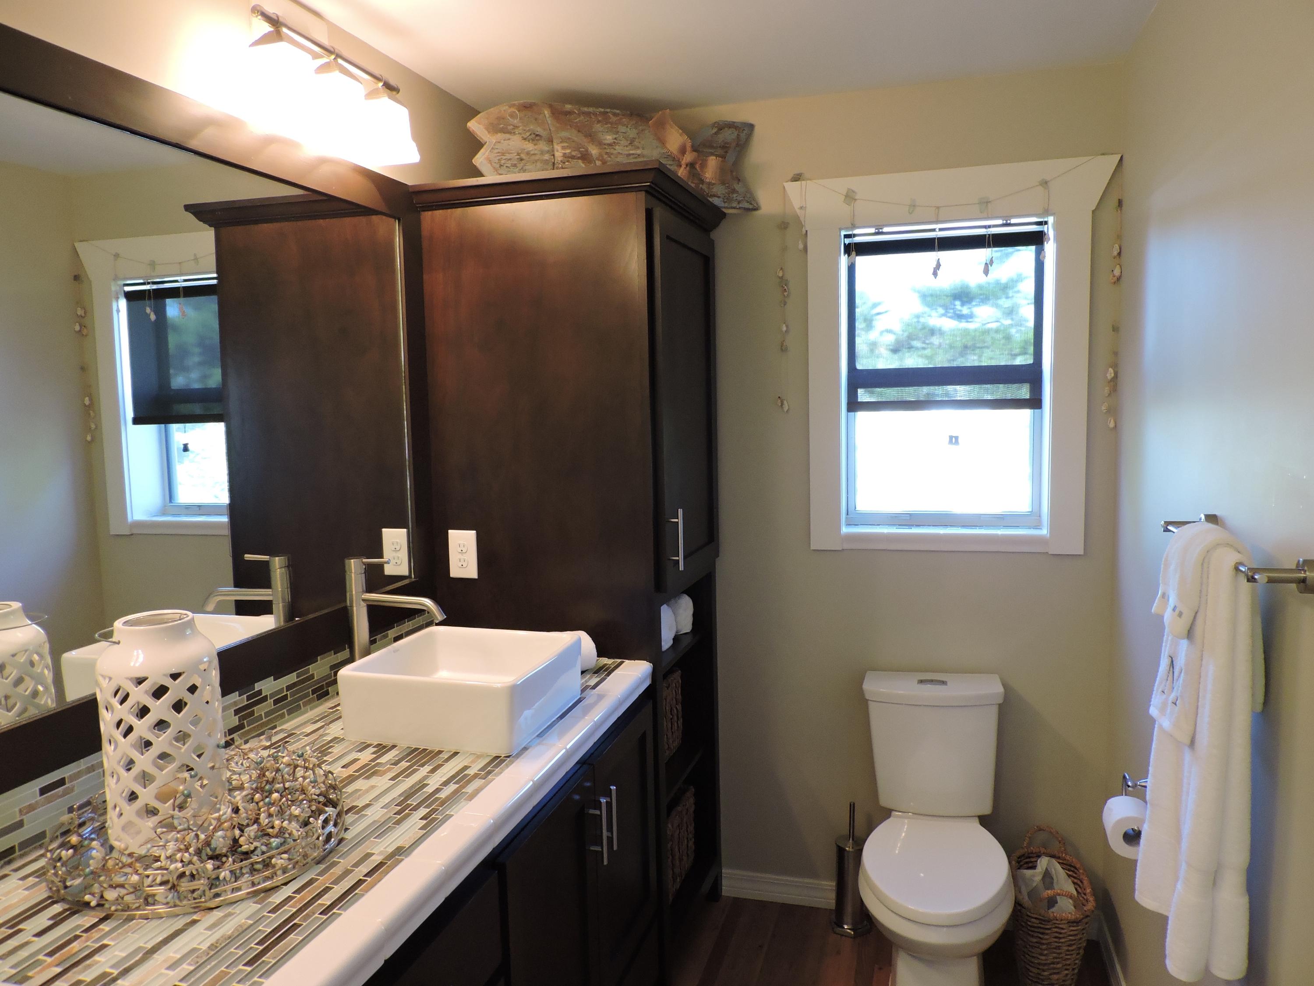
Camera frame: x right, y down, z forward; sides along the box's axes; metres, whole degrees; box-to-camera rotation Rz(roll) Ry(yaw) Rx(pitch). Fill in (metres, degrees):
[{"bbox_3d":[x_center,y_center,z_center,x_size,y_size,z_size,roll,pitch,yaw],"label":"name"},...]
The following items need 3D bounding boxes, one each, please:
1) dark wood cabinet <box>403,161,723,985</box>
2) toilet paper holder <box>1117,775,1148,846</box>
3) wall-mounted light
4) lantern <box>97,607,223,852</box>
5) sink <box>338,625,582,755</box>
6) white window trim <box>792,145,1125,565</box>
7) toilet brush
[{"bbox_3d":[-0.184,0.276,2.585,0.658,2.132,0.720,1,6,17],"label":"dark wood cabinet"},{"bbox_3d":[1.052,0.665,1.970,0.077,0.100,0.138,1,6,17],"label":"toilet paper holder"},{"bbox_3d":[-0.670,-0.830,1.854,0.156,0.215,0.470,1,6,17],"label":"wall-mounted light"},{"bbox_3d":[-0.730,0.352,1.351,0.158,0.334,0.158,1,6,17],"label":"lantern"},{"bbox_3d":[-0.393,0.396,1.894,0.378,0.131,0.373,1,6,17],"label":"sink"},{"bbox_3d":[0.805,-0.358,2.569,0.890,1.070,0.040,1,6,17],"label":"white window trim"},{"bbox_3d":[0.592,1.116,2.739,0.112,0.395,0.112,1,6,17],"label":"toilet brush"}]

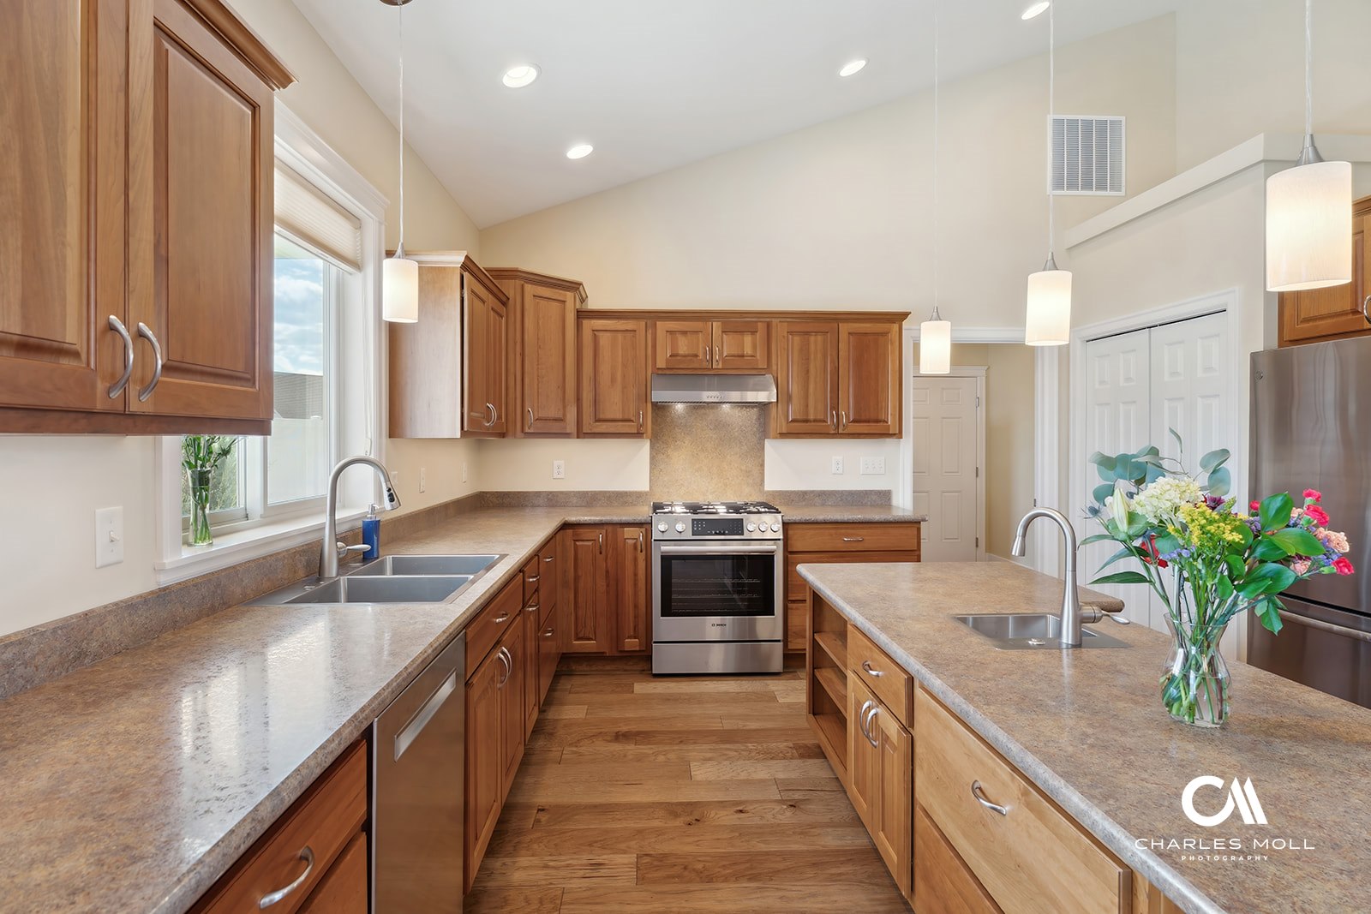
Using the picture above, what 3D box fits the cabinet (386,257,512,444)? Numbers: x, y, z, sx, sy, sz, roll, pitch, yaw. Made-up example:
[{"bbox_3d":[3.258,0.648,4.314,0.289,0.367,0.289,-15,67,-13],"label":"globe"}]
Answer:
[{"bbox_3d":[-1.119,-0.478,3.367,0.345,0.780,0.900,0,1,-3],"label":"cabinet"}]

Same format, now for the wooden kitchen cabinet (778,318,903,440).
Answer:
[{"bbox_3d":[0.975,-0.507,4.587,0.830,0.770,0.330,0,1,-3],"label":"wooden kitchen cabinet"}]

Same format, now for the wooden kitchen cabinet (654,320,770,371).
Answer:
[{"bbox_3d":[0.159,-0.689,4.406,0.754,0.328,0.330,0,1,-3],"label":"wooden kitchen cabinet"}]

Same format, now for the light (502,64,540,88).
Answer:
[{"bbox_3d":[-0.714,-1.654,2.962,0.180,0.030,0.180,-18,2,-2],"label":"light"}]

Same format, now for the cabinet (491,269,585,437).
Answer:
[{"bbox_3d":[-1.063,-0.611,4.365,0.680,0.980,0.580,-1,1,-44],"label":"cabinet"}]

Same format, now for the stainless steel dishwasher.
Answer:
[{"bbox_3d":[-0.878,0.879,1.541,0.600,0.830,0.605,0,1,-3],"label":"stainless steel dishwasher"}]

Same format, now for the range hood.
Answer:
[{"bbox_3d":[0.162,-0.421,4.342,0.754,0.192,0.470,0,1,-3],"label":"range hood"}]

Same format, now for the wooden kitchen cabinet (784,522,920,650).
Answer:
[{"bbox_3d":[0.965,0.761,4.317,0.807,0.777,0.650,0,1,-3],"label":"wooden kitchen cabinet"}]

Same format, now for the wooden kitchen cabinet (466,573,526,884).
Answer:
[{"bbox_3d":[-0.922,0.819,2.306,0.600,0.785,0.915,0,1,-3],"label":"wooden kitchen cabinet"}]

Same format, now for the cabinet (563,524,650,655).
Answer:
[{"bbox_3d":[-0.493,0.785,4.438,0.530,0.800,0.600,0,1,-3],"label":"cabinet"}]

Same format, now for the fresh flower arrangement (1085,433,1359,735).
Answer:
[{"bbox_3d":[1.050,0.238,1.370,0.460,0.580,0.420,0,1,-3],"label":"fresh flower arrangement"}]

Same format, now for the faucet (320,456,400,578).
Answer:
[{"bbox_3d":[-1.073,0.199,2.270,0.260,0.400,0.110,0,1,-3],"label":"faucet"}]

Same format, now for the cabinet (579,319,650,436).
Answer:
[{"bbox_3d":[-0.449,-0.484,4.379,0.448,0.737,0.330,0,1,-3],"label":"cabinet"}]

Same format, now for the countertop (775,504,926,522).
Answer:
[{"bbox_3d":[0.992,0.364,4.427,0.875,0.042,0.645,0,1,-3],"label":"countertop"}]

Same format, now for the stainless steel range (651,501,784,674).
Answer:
[{"bbox_3d":[0.175,0.780,4.261,0.770,0.940,0.680,0,1,-3],"label":"stainless steel range"}]

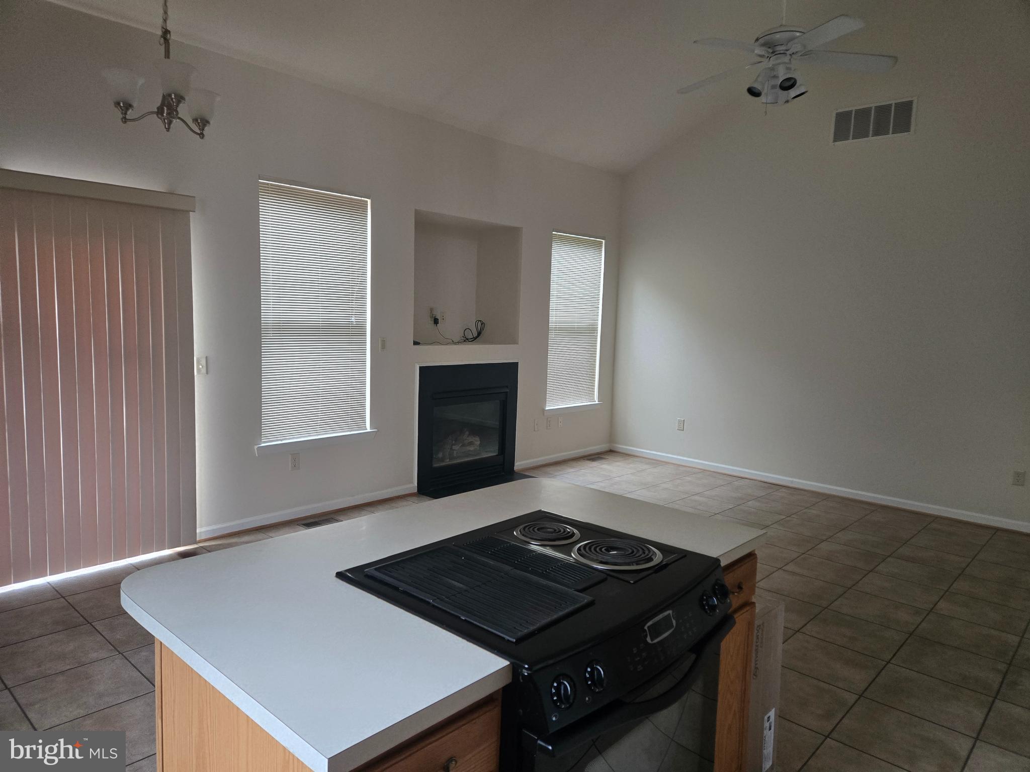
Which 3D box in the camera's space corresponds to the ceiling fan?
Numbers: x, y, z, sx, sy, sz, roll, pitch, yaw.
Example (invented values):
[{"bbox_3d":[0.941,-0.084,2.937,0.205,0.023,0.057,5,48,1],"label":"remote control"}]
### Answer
[{"bbox_3d":[1.548,-1.887,4.022,1.290,0.455,1.290,7,8,43],"label":"ceiling fan"}]

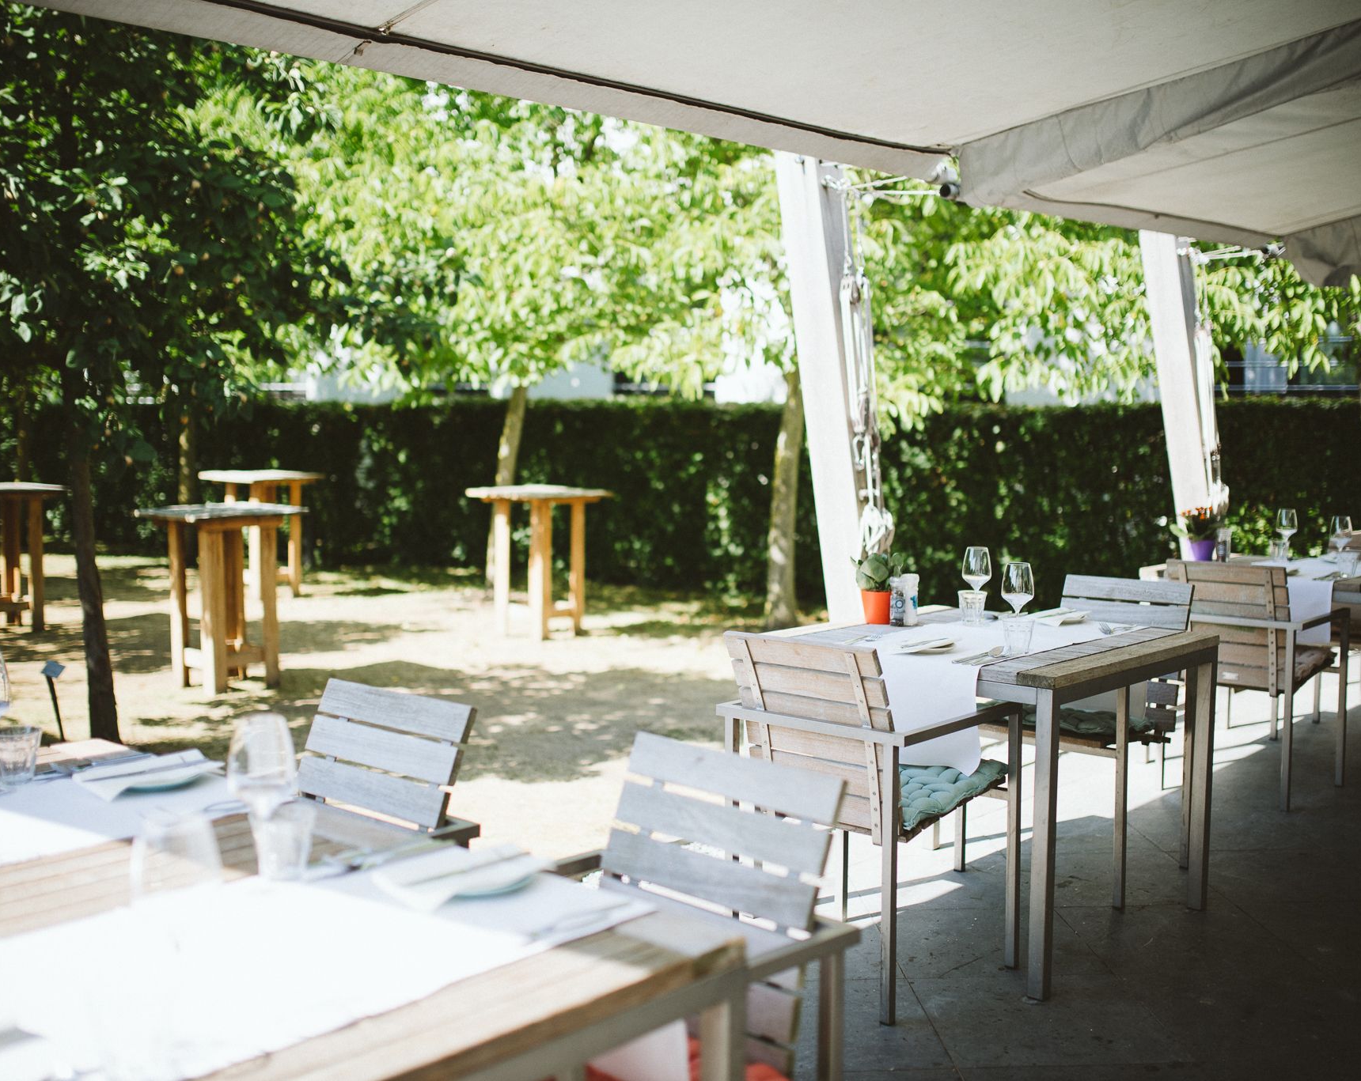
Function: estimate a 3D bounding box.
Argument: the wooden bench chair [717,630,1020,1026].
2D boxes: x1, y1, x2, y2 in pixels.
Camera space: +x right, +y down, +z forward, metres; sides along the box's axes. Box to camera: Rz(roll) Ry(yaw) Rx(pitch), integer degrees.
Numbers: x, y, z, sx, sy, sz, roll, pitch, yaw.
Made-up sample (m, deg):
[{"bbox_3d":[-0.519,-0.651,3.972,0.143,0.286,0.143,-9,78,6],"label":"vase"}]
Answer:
[{"bbox_3d":[0.448,0.619,3.764,0.537,0.828,0.563,5,7,43],"label":"wooden bench chair"}]

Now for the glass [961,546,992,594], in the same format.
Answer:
[{"bbox_3d":[0.848,0.124,4.497,0.085,0.208,0.085,5,7,40],"label":"glass"}]

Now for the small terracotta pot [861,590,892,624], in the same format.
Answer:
[{"bbox_3d":[0.549,0.185,4.418,0.084,0.088,0.084,1,5,0],"label":"small terracotta pot"}]

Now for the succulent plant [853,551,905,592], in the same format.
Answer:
[{"bbox_3d":[0.557,0.085,4.410,0.140,0.115,0.135,5,7,41],"label":"succulent plant"}]

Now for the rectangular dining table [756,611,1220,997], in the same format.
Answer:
[{"bbox_3d":[0.798,0.629,4.215,0.890,0.750,0.910,5,7,40],"label":"rectangular dining table"}]

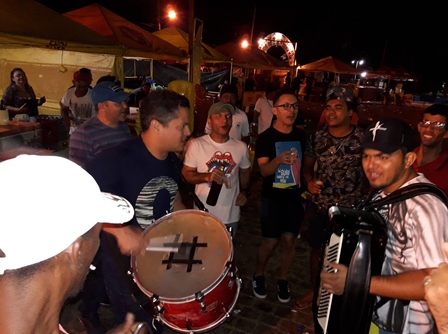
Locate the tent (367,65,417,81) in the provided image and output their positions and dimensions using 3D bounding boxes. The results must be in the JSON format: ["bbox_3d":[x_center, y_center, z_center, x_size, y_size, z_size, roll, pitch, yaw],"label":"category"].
[{"bbox_3d":[11.456,-6.419,25.000,3.200,1.150,3.200,7,14,18],"label":"tent"}]

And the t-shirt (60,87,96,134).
[{"bbox_3d":[-1.543,-0.624,4.000,0.480,0.620,0.280,-1,14,-15],"label":"t-shirt"}]

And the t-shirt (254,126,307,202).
[{"bbox_3d":[0.428,-0.031,2.850,0.450,0.630,0.250,0,14,-8],"label":"t-shirt"}]

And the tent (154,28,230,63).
[{"bbox_3d":[-1.675,-3.700,11.051,3.000,1.150,3.000,7,14,18],"label":"tent"}]

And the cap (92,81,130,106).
[{"bbox_3d":[-0.727,-0.482,2.360,0.260,0.145,0.185,4,14,9],"label":"cap"}]

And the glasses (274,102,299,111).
[{"bbox_3d":[0.443,-0.438,2.620,0.140,0.045,0.140,-3,15,-19],"label":"glasses"}]

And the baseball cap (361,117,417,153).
[{"bbox_3d":[0.665,-0.135,1.460,0.260,0.145,0.185,-7,17,-34],"label":"baseball cap"}]

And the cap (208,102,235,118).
[{"bbox_3d":[-0.024,-0.445,2.790,0.180,0.135,0.250,-3,15,-21],"label":"cap"}]

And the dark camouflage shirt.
[{"bbox_3d":[0.842,-0.004,2.760,0.490,0.660,0.270,6,14,17],"label":"dark camouflage shirt"}]

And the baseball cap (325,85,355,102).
[{"bbox_3d":[0.856,-0.541,2.660,0.180,0.140,0.260,14,18,41],"label":"baseball cap"}]

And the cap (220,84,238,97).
[{"bbox_3d":[0.055,-0.815,3.850,0.180,0.140,0.250,1,14,-5],"label":"cap"}]

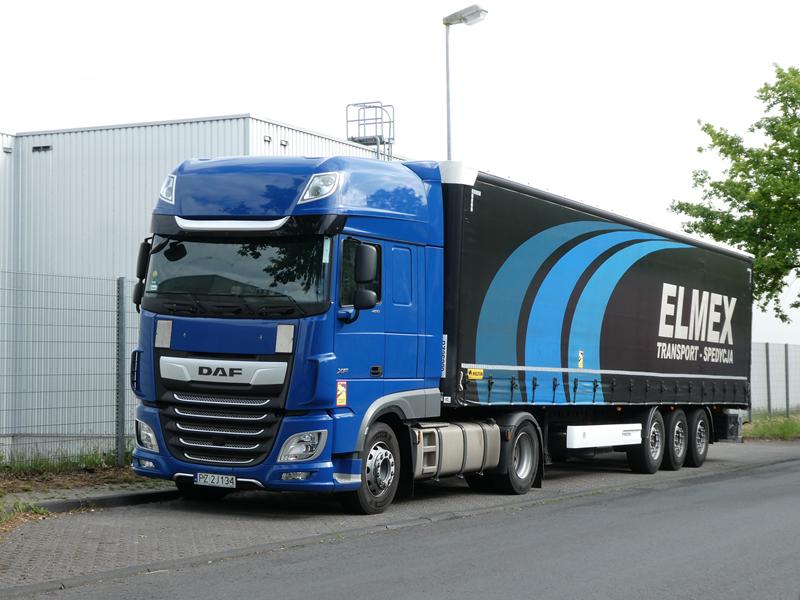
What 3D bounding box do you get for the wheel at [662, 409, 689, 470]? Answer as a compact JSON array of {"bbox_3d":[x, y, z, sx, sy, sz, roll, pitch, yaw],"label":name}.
[{"bbox_3d":[4.629,2.385,25.759,0.380,1.040,1.040,2,-3,28],"label":"wheel"}]

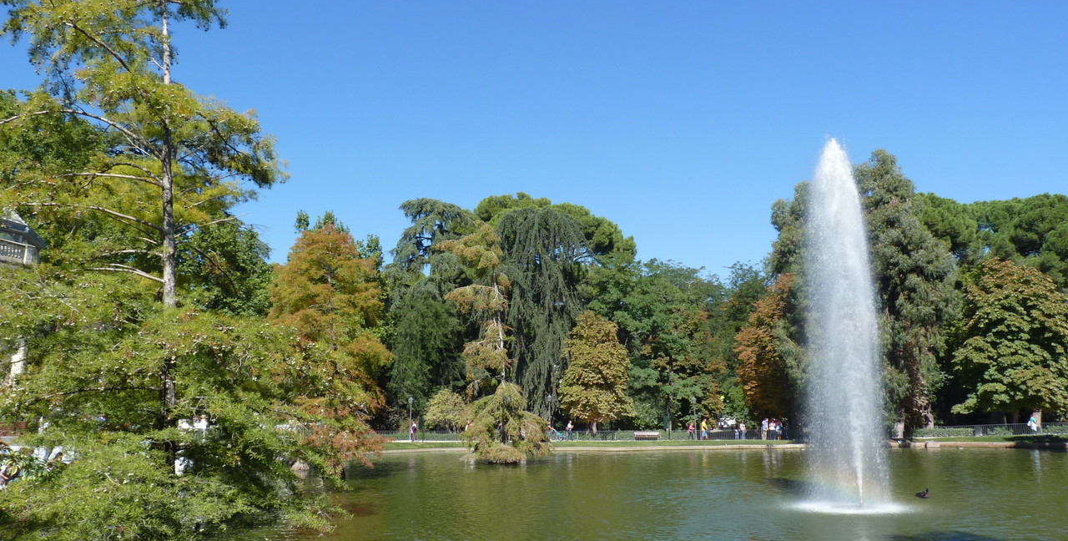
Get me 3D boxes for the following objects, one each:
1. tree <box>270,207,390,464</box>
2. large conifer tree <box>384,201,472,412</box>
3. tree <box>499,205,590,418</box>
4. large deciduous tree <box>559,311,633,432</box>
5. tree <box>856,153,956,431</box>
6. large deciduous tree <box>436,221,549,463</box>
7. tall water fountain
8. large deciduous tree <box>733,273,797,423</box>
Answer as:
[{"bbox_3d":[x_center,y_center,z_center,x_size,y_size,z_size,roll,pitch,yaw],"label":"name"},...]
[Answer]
[{"bbox_3d":[-8.956,3.326,36.451,5.190,11.120,5.190,2,-10,-14],"label":"tree"},{"bbox_3d":[-10.437,4.371,82.441,9.000,23.540,9.000,1,-10,-7],"label":"large conifer tree"},{"bbox_3d":[0.968,4.573,77.334,8.670,21.420,8.670,0,-10,1],"label":"tree"},{"bbox_3d":[5.411,9.013,72.518,6.370,11.050,6.370,-1,-10,4],"label":"large deciduous tree"},{"bbox_3d":[31.392,1.744,70.716,8.400,24.770,8.400,-4,-11,24],"label":"tree"},{"bbox_3d":[-2.400,3.921,48.323,6.590,13.940,6.590,0,-10,-3],"label":"large deciduous tree"},{"bbox_3d":[9.508,1.379,25.139,2.510,11.140,2.510,-4,-10,21],"label":"tall water fountain"},{"bbox_3d":[20.805,7.407,73.806,5.830,14.650,5.830,-3,-10,15],"label":"large deciduous tree"}]

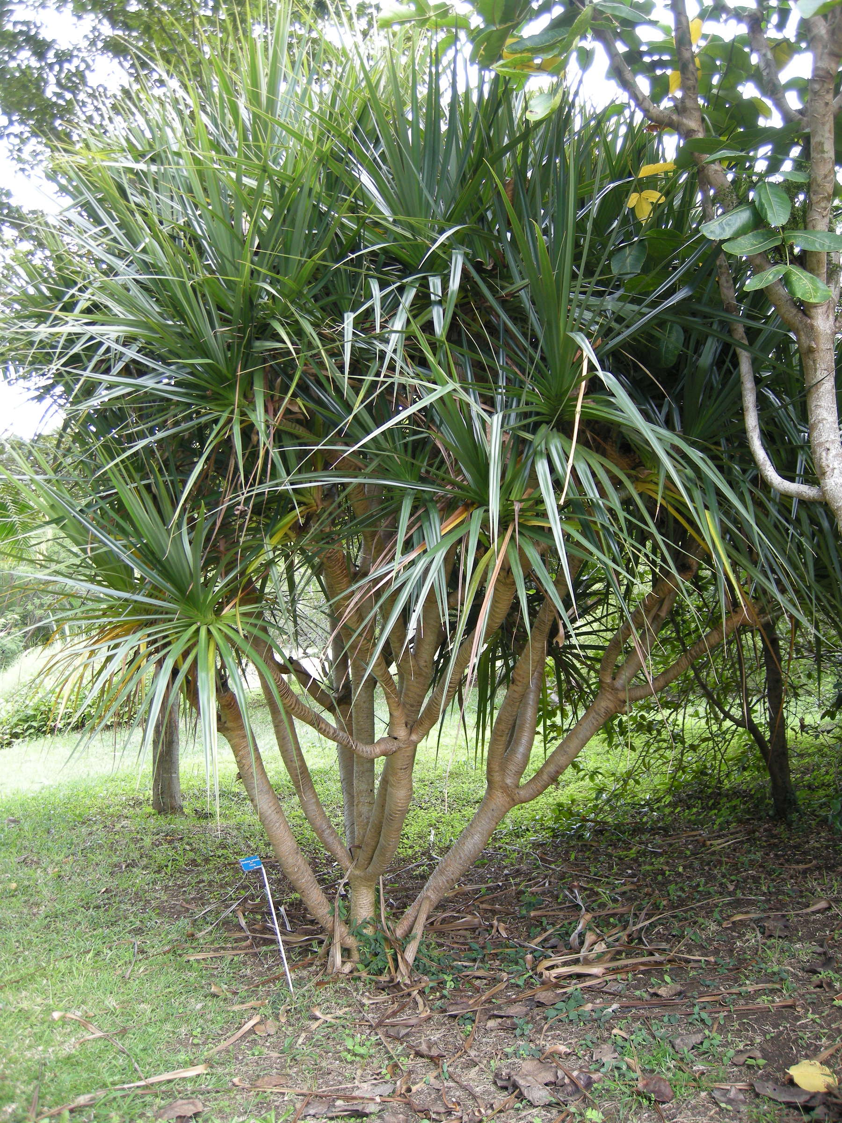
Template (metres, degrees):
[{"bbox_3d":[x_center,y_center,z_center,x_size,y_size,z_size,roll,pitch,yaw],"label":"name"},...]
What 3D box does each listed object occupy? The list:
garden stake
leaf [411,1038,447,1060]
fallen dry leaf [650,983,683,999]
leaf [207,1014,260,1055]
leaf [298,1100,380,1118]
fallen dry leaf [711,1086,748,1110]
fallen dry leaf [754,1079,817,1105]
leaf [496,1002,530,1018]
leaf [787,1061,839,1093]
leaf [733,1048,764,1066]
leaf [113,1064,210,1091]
[{"bbox_3d":[-0.629,1.470,4.600,0.088,0.572,0.040,-14,-3,-3],"label":"garden stake"},{"bbox_3d":[0.025,1.700,3.962,0.126,0.042,0.102,0,-2,0],"label":"leaf"},{"bbox_3d":[0.990,1.727,4.568,0.131,0.040,0.090,-1,-3,12],"label":"fallen dry leaf"},{"bbox_3d":[-0.689,1.749,4.199,0.045,0.025,0.396,-1,-3,19],"label":"leaf"},{"bbox_3d":[-0.251,1.717,3.561,0.251,0.035,0.080,0,-2,-4],"label":"leaf"},{"bbox_3d":[0.965,1.679,3.557,0.114,0.050,0.089,-1,-3,15],"label":"fallen dry leaf"},{"bbox_3d":[1.183,1.722,3.688,0.193,0.035,0.080,-1,-3,17],"label":"fallen dry leaf"},{"bbox_3d":[0.360,1.758,4.457,0.129,0.030,0.080,0,-2,5],"label":"leaf"},{"bbox_3d":[1.278,1.680,3.703,0.159,0.060,0.128,-1,-3,19],"label":"leaf"},{"bbox_3d":[1.151,1.737,3.984,0.108,0.030,0.080,-1,-3,16],"label":"leaf"},{"bbox_3d":[-0.864,1.730,3.805,0.335,0.030,0.045,2,-3,-33],"label":"leaf"}]

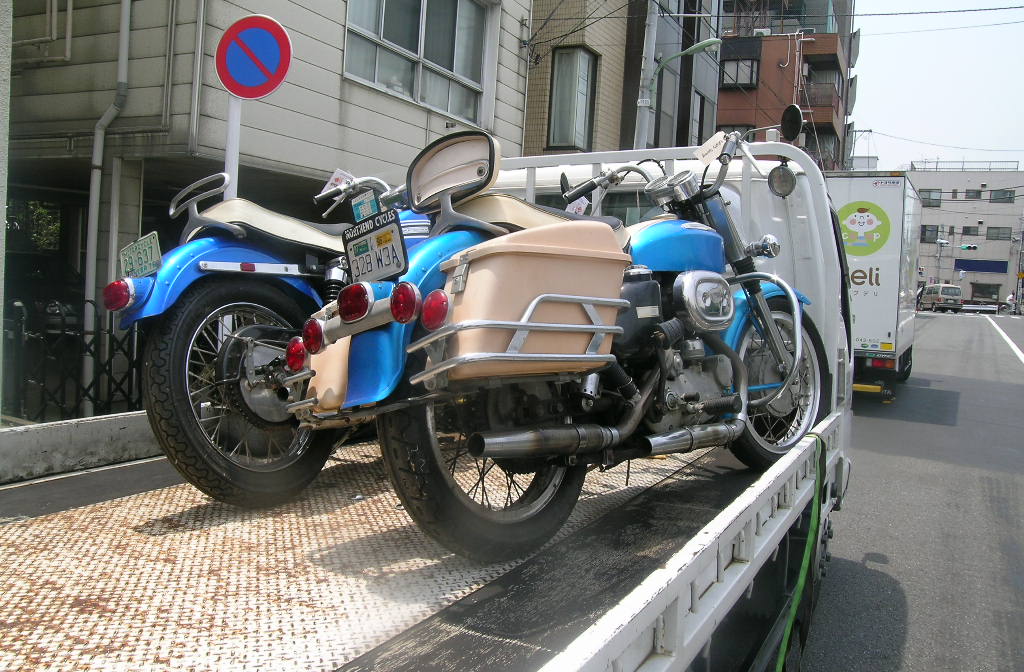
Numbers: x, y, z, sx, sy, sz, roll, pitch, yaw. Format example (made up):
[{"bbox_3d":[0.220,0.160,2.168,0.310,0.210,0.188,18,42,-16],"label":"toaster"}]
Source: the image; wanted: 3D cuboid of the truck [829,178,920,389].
[{"bbox_3d":[5.258,-0.746,13.001,1.820,2.980,4.800,4,5,29],"label":"truck"}]

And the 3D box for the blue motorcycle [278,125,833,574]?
[{"bbox_3d":[0.396,-0.062,2.424,0.860,1.150,2.270,-8,-5,41],"label":"blue motorcycle"}]

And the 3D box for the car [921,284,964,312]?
[{"bbox_3d":[32.011,-2.814,61.677,1.690,1.980,4.600,5,4,11],"label":"car"}]

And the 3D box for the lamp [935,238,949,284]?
[{"bbox_3d":[33.042,-4.775,64.214,1.100,5.700,0.350,6,5,28],"label":"lamp"}]

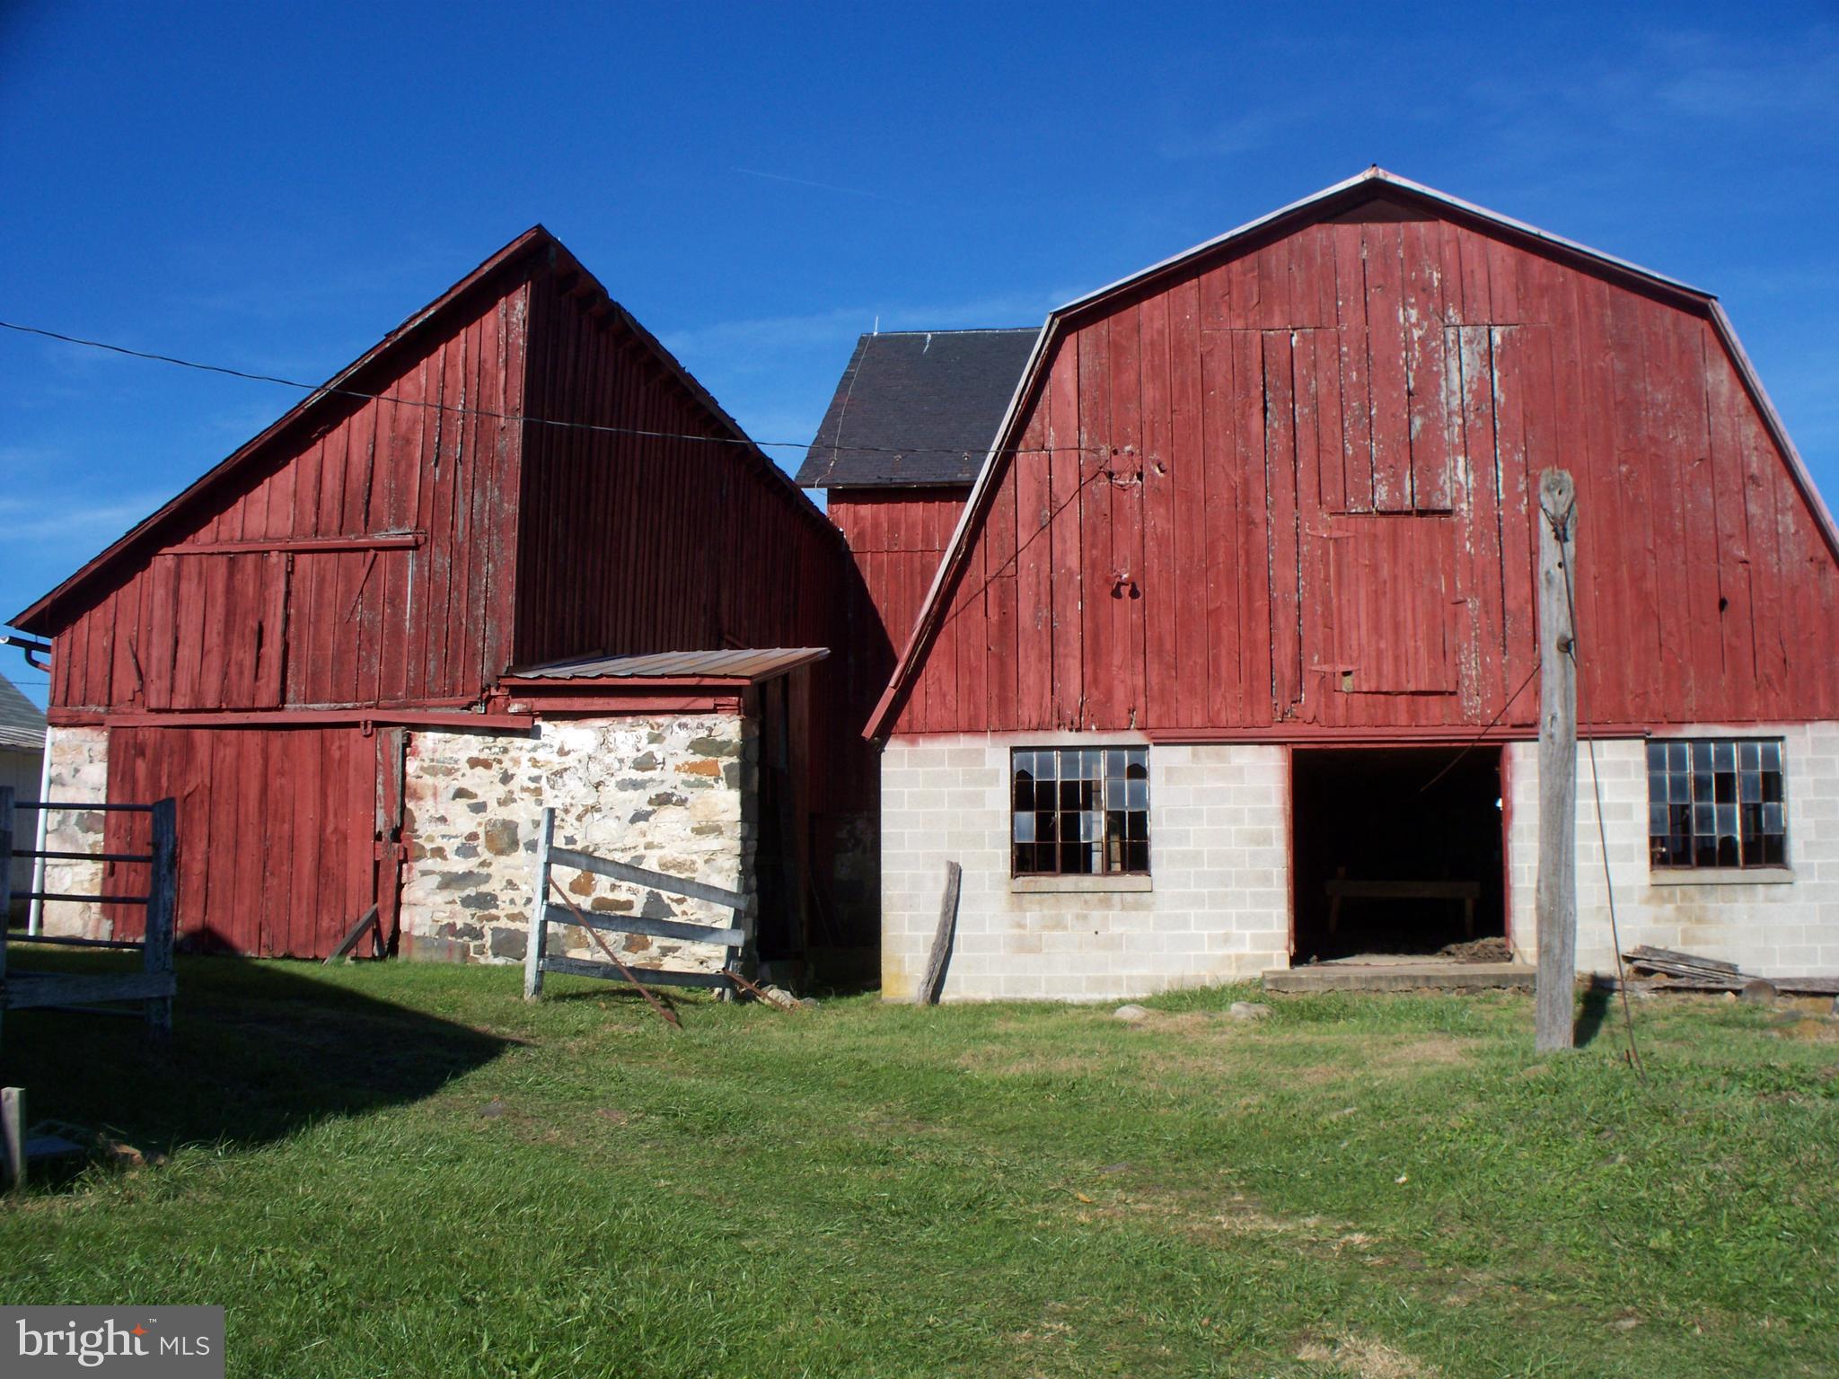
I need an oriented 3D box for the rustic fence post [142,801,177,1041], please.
[{"bbox_3d":[-4.810,1.437,12.115,0.155,1.482,0.150,-1,-7,0],"label":"rustic fence post"}]

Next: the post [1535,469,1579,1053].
[{"bbox_3d":[4.346,0.445,13.038,0.260,3.961,0.260,2,-7,0],"label":"post"}]

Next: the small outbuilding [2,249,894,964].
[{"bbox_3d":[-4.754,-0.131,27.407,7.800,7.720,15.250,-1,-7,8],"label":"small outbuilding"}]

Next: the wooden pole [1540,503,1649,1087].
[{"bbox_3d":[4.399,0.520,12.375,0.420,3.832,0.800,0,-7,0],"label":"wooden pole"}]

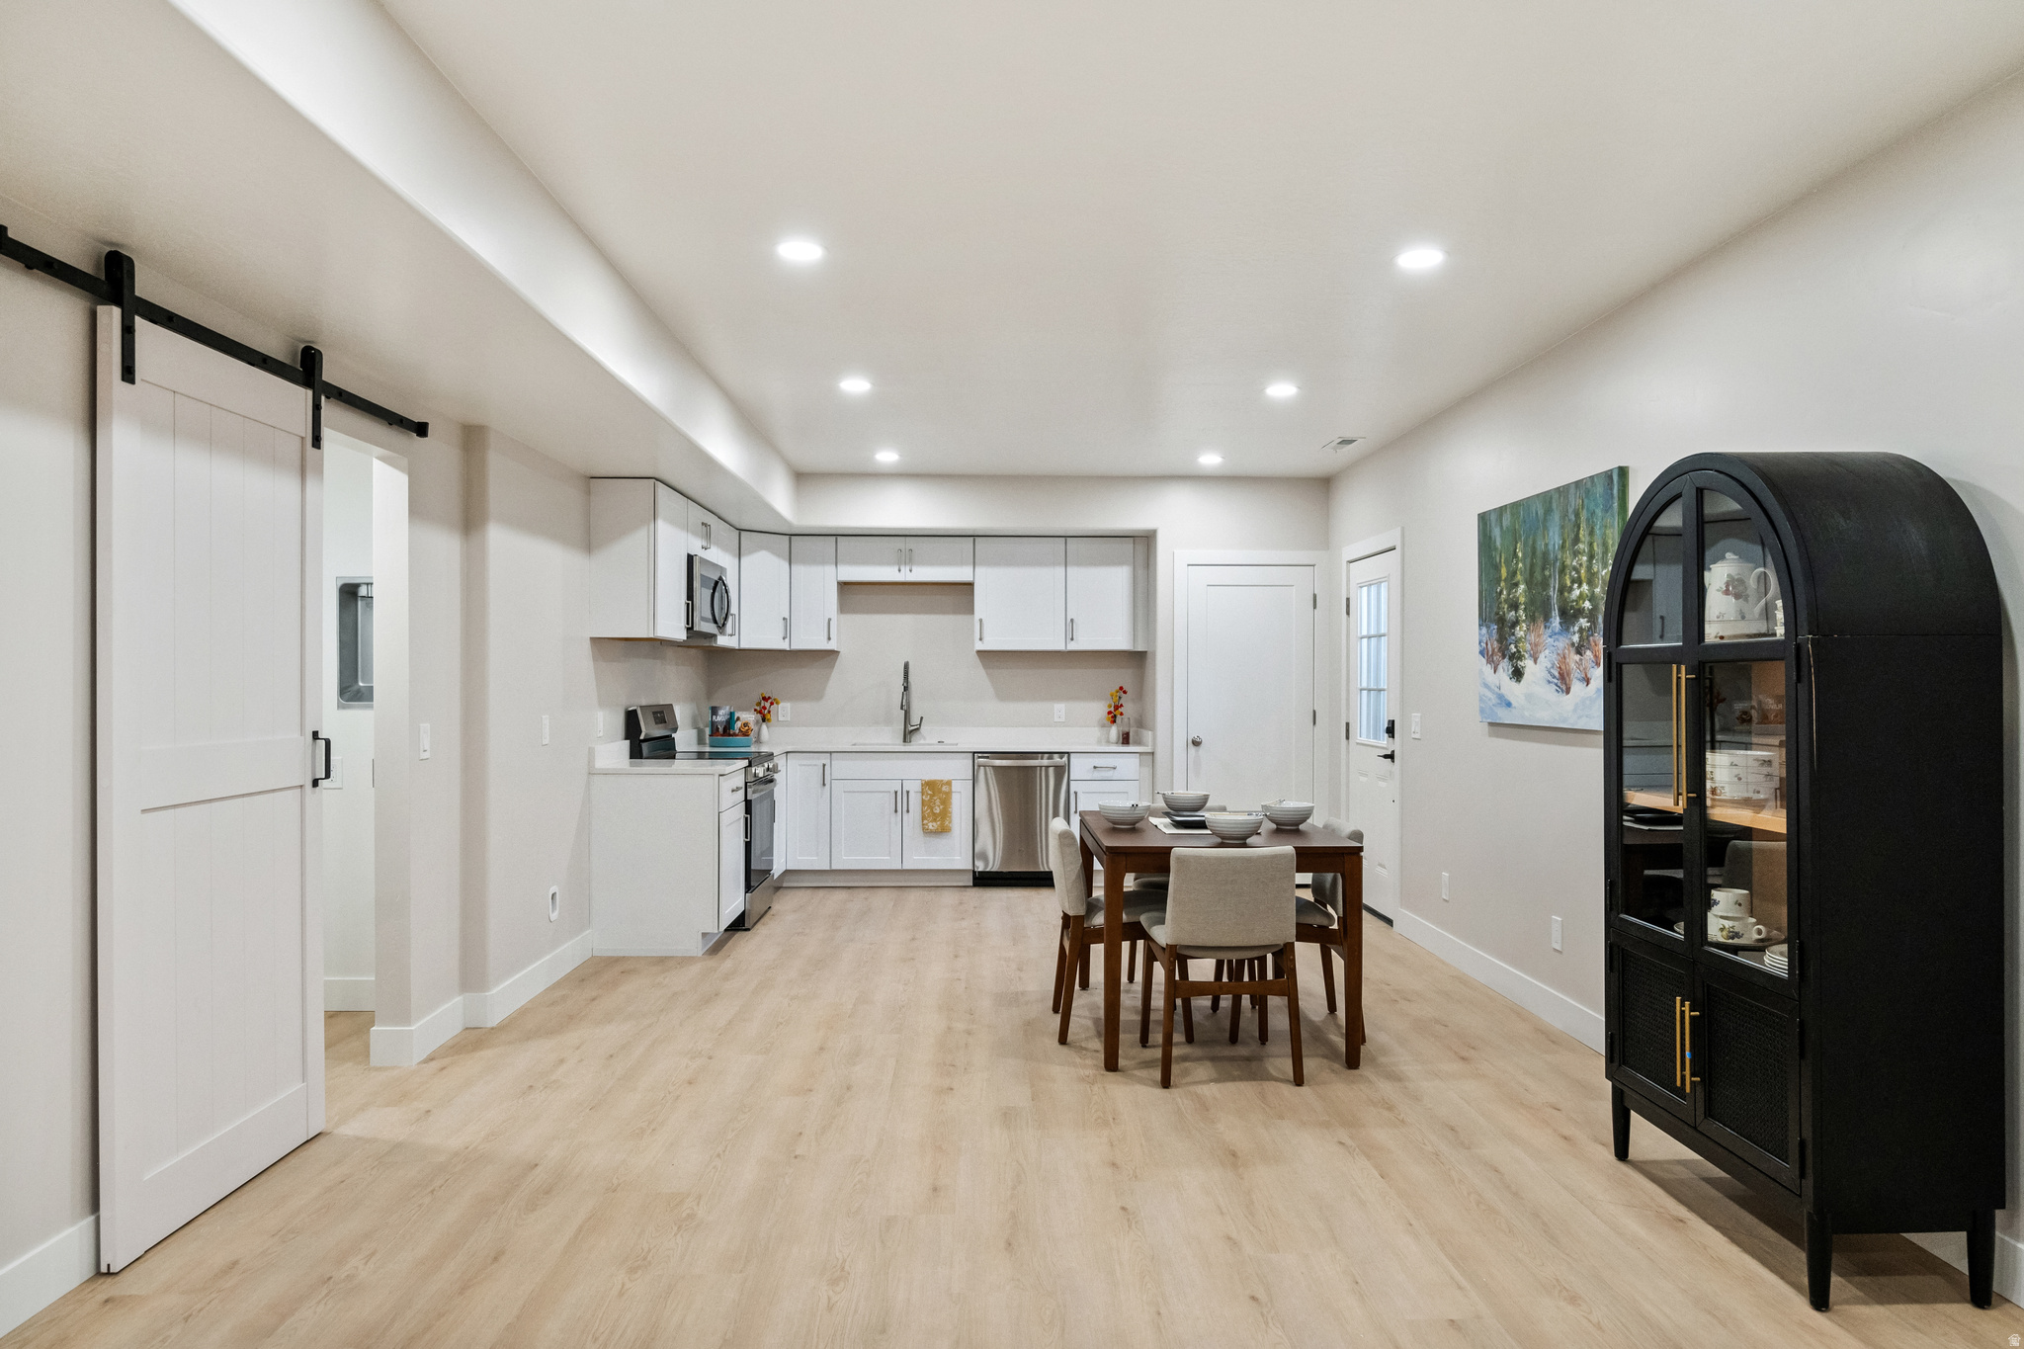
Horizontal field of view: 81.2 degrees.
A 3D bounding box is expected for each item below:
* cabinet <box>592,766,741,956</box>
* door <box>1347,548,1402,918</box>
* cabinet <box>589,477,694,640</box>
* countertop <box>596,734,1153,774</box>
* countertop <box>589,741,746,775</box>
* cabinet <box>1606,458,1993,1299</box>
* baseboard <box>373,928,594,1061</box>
[{"bbox_3d":[-1.711,0.923,5.948,0.635,0.876,0.533,0,0,-1],"label":"cabinet"},{"bbox_3d":[2.063,0.334,6.743,0.045,2.023,0.820,0,0,-1],"label":"door"},{"bbox_3d":[-1.871,-0.555,5.959,0.320,0.758,0.588,0,0,-1],"label":"cabinet"},{"bbox_3d":[-0.565,0.427,6.931,2.970,0.130,2.490,0,0,-1],"label":"countertop"},{"bbox_3d":[-1.705,0.420,5.939,0.647,0.130,0.557,0,0,-1],"label":"countertop"},{"bbox_3d":[1.864,0.398,2.889,0.418,1.875,0.834,0,0,-1],"label":"cabinet"},{"bbox_3d":[-2.104,1.289,4.860,0.248,0.132,1.600,0,0,-1],"label":"baseboard"}]

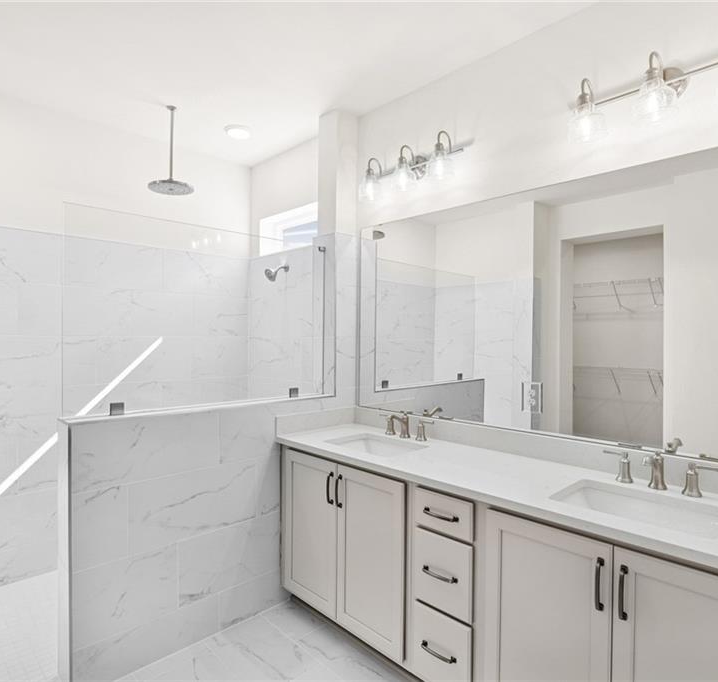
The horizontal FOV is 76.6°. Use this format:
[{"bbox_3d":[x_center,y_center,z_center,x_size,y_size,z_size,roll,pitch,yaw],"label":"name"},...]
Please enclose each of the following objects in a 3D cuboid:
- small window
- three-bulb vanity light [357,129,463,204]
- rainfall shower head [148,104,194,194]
[{"bbox_3d":[-0.449,-0.795,3.325,0.145,0.285,0.756,0,0,-45],"label":"small window"},{"bbox_3d":[0.262,-0.895,2.360,0.225,0.237,0.592,0,0,-45],"label":"three-bulb vanity light"},{"bbox_3d":[-1.099,-1.132,2.678,0.254,0.473,0.254,0,0,-45],"label":"rainfall shower head"}]

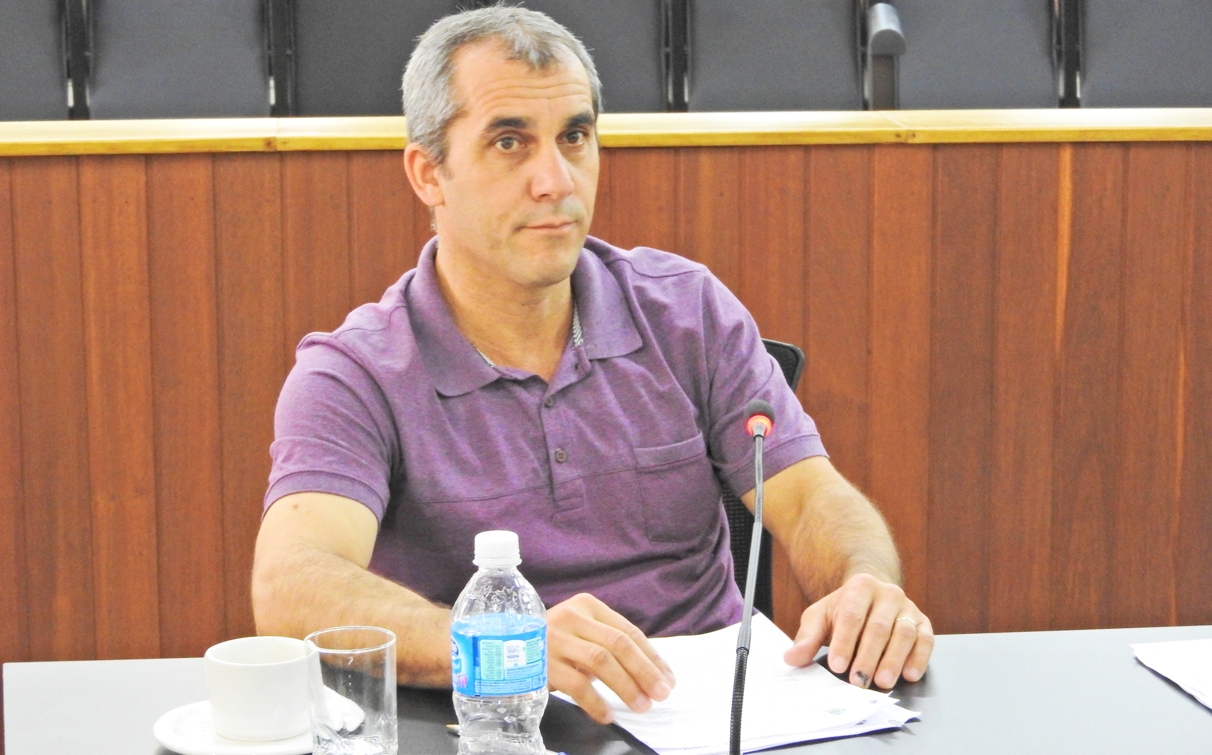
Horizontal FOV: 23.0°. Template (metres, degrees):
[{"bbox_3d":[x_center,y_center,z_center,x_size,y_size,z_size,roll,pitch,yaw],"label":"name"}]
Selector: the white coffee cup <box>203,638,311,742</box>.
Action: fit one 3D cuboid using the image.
[{"bbox_3d":[-0.257,0.231,2.229,0.085,0.060,0.100,0,11,0],"label":"white coffee cup"}]

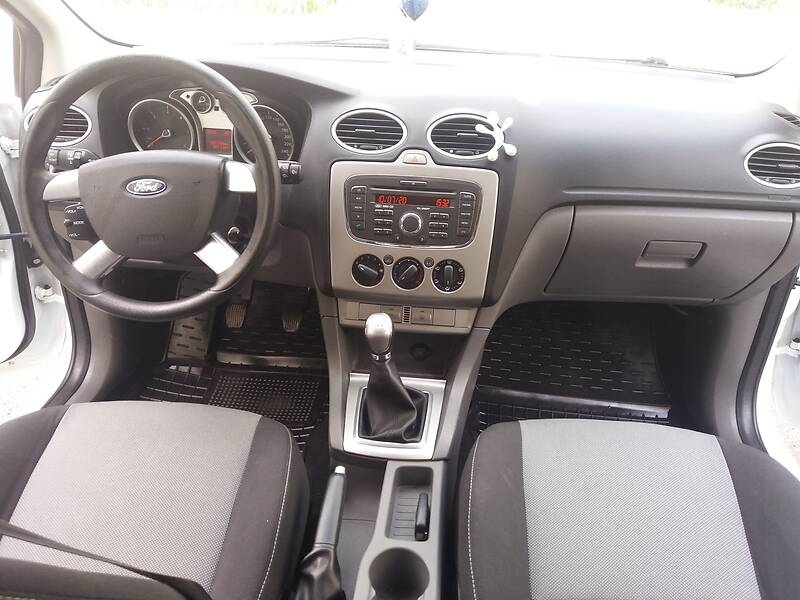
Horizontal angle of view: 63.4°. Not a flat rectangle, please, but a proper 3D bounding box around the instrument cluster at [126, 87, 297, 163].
[{"bbox_3d":[-0.338,-0.312,1.165,0.310,0.145,0.060,4,9,1],"label":"instrument cluster"}]

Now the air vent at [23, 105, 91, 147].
[{"bbox_3d":[-0.601,-0.304,1.135,0.122,0.080,0.035,6,12,5],"label":"air vent"}]

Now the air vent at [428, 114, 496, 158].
[{"bbox_3d":[0.110,-0.276,1.100,0.124,0.080,0.035,4,7,1],"label":"air vent"}]

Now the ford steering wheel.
[{"bbox_3d":[-0.359,-0.160,0.948,0.375,0.375,0.105,1,6,2],"label":"ford steering wheel"}]

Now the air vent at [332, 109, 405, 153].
[{"bbox_3d":[-0.052,-0.288,1.100,0.124,0.080,0.035,4,7,1],"label":"air vent"}]

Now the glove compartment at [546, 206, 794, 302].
[{"bbox_3d":[0.478,-0.055,1.166,0.380,0.205,0.085,2,39,-1],"label":"glove compartment"}]

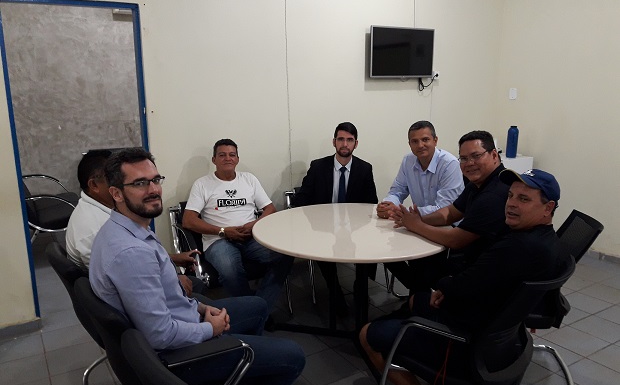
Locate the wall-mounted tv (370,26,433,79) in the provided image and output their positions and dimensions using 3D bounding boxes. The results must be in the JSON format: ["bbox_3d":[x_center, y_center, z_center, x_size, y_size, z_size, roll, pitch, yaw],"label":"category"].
[{"bbox_3d":[0.843,-1.257,4.520,0.735,0.430,0.070,-8,14,-31],"label":"wall-mounted tv"}]

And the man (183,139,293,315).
[{"bbox_3d":[-0.464,0.265,3.364,0.610,1.250,0.750,-5,13,-21],"label":"man"}]

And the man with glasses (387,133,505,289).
[{"bbox_3d":[0.877,0.338,2.738,0.880,1.340,0.580,2,12,13],"label":"man with glasses"}]

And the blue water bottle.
[{"bbox_3d":[2.014,-0.505,4.984,0.100,0.315,0.100,-8,14,-31],"label":"blue water bottle"}]

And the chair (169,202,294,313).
[{"bbox_3d":[-0.535,0.491,3.465,0.630,0.820,0.620,-7,13,-27],"label":"chair"}]

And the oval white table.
[{"bbox_3d":[0.270,0.573,3.236,1.255,0.740,1.255,-1,12,0],"label":"oval white table"}]

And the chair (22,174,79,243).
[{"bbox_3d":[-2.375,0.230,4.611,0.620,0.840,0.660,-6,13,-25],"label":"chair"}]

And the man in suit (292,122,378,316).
[{"bbox_3d":[0.231,0.146,3.743,0.580,1.310,0.820,-4,12,-15],"label":"man in suit"}]

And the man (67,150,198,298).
[{"bbox_3d":[-0.796,0.455,2.435,0.850,1.320,0.550,-7,14,-30],"label":"man"}]

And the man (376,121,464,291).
[{"bbox_3d":[0.862,0.167,3.634,0.580,1.360,0.860,7,14,31],"label":"man"}]

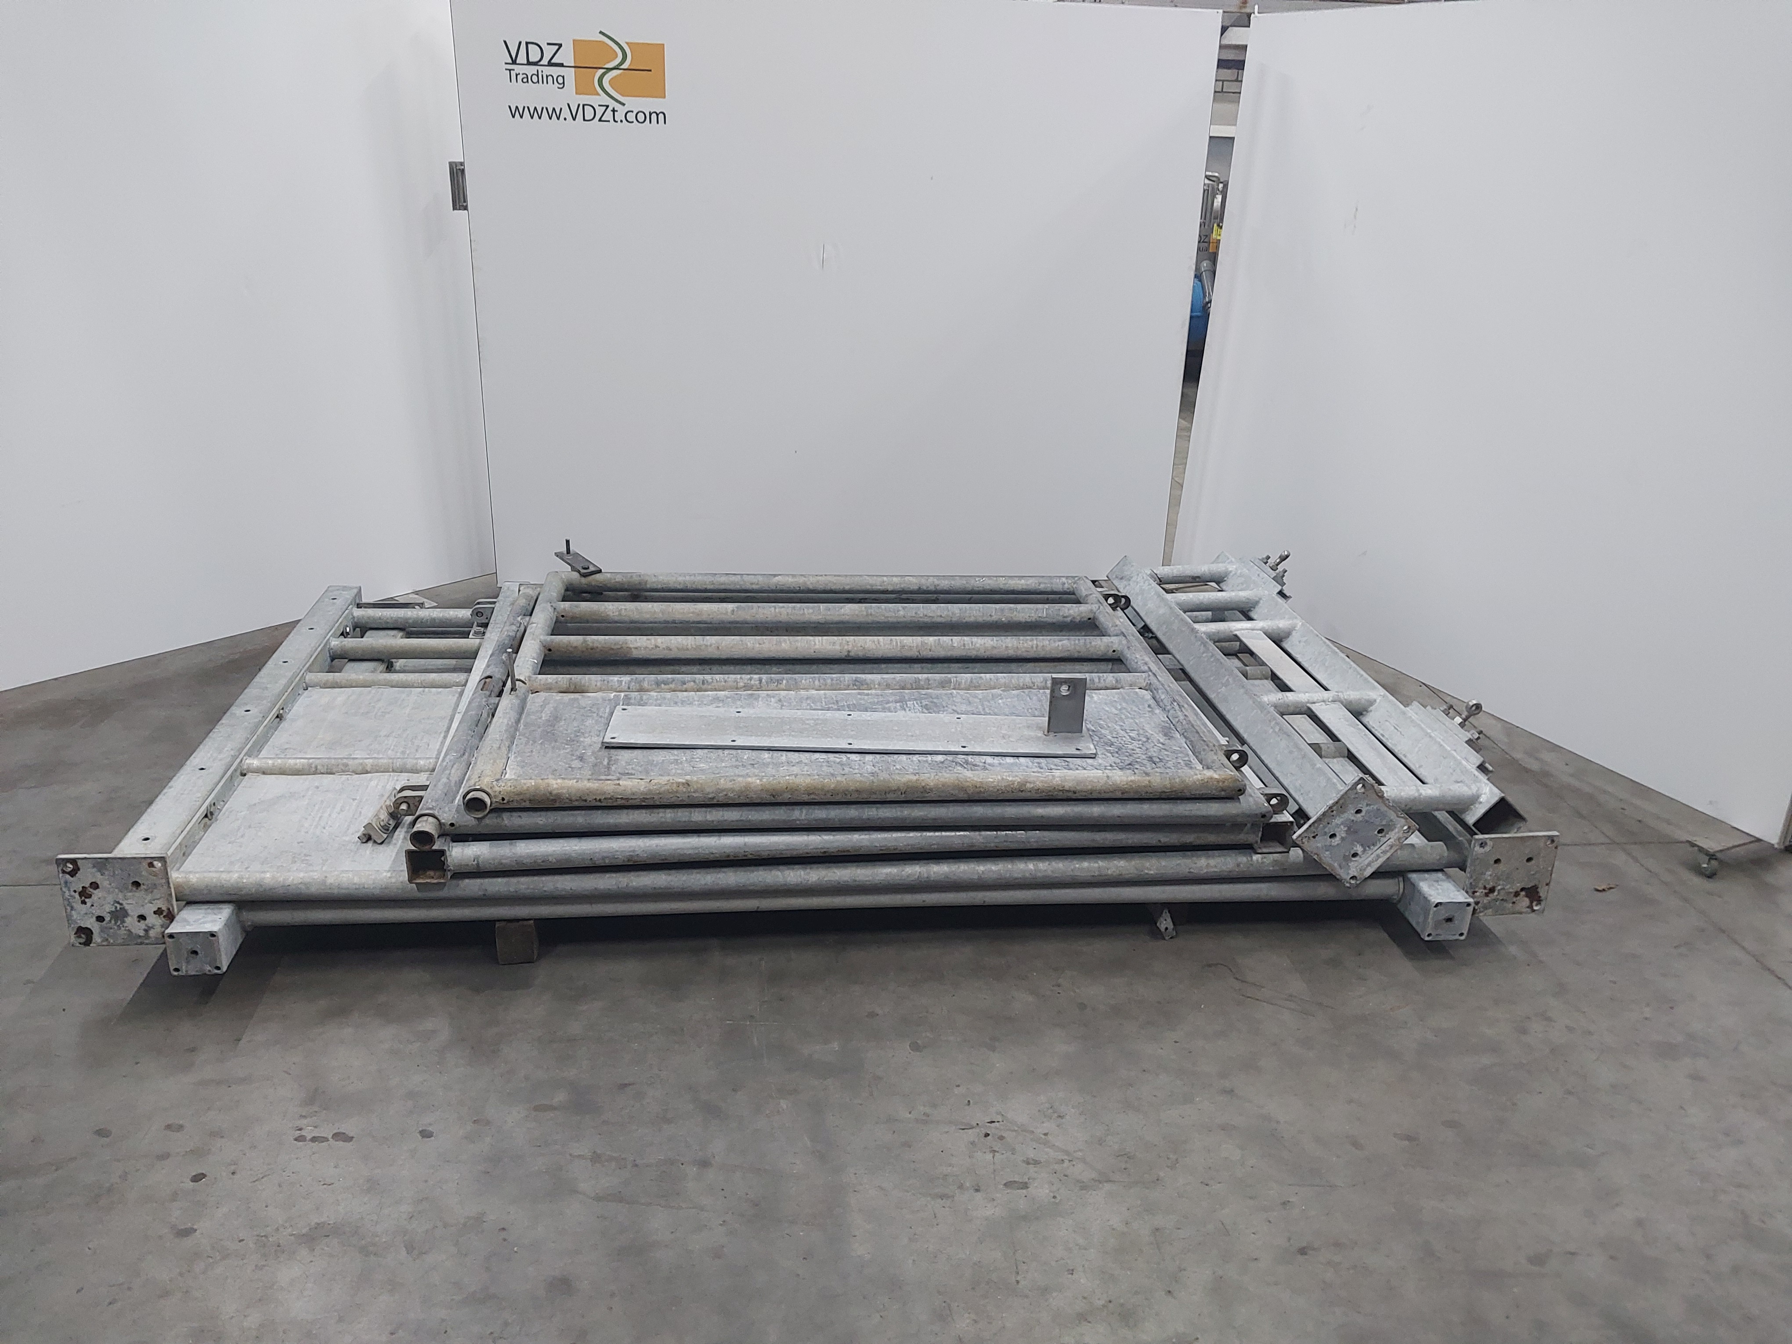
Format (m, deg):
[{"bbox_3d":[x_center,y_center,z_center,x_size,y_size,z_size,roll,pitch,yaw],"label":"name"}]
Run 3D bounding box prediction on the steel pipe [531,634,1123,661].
[{"bbox_3d":[-0.141,-0.065,3.566,1.467,0.058,0.058,0,22,-7],"label":"steel pipe"}]

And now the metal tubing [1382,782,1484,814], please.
[{"bbox_3d":[1.138,0.273,2.995,0.259,0.057,0.057,-1,22,-8],"label":"metal tubing"}]

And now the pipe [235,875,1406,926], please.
[{"bbox_3d":[-0.093,0.480,2.939,2.429,0.048,0.048,0,21,-7],"label":"pipe"}]

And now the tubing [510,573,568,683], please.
[{"bbox_3d":[-0.911,-0.117,3.602,0.058,0.058,0.787,0,22,-7],"label":"tubing"}]

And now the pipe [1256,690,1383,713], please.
[{"bbox_3d":[1.099,0.080,3.625,0.321,0.056,0.056,0,22,-8],"label":"pipe"}]

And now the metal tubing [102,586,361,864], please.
[{"bbox_3d":[-1.599,0.113,3.527,0.102,0.102,1.770,0,22,-7],"label":"metal tubing"}]

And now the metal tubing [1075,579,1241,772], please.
[{"bbox_3d":[0.627,-0.017,3.541,0.058,0.058,1.320,0,22,-7],"label":"metal tubing"}]

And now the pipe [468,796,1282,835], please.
[{"bbox_3d":[-0.042,0.294,2.844,1.675,0.058,0.058,0,22,-7],"label":"pipe"}]

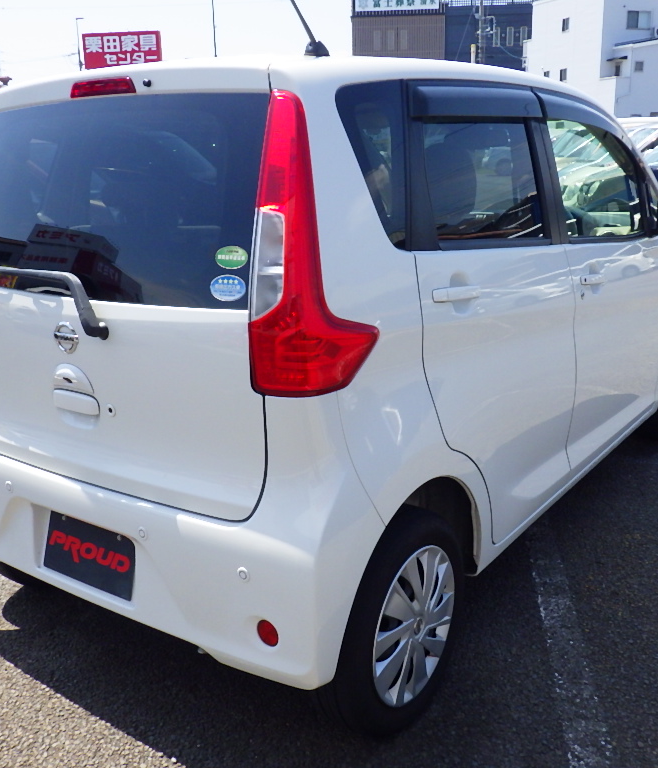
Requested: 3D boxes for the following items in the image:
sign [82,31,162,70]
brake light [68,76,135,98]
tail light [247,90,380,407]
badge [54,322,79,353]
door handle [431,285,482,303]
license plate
[{"bbox_3d":[-10.234,-16.585,41.241,3.850,1.850,0.500,-2,16,0],"label":"sign"},{"bbox_3d":[-0.509,-0.679,1.901,0.226,0.038,0.030,9,1,35],"label":"brake light"},{"bbox_3d":[-0.053,-0.277,1.623,0.210,0.600,0.260,9,19,35],"label":"tail light"},{"bbox_3d":[-0.604,-0.105,1.903,0.089,0.074,0.012,9,13,35],"label":"badge"},{"bbox_3d":[0.291,-0.207,1.891,0.036,0.037,0.241,9,13,35],"label":"door handle"},{"bbox_3d":[-0.591,0.412,2.040,0.330,0.165,0.012,9,5,35],"label":"license plate"}]

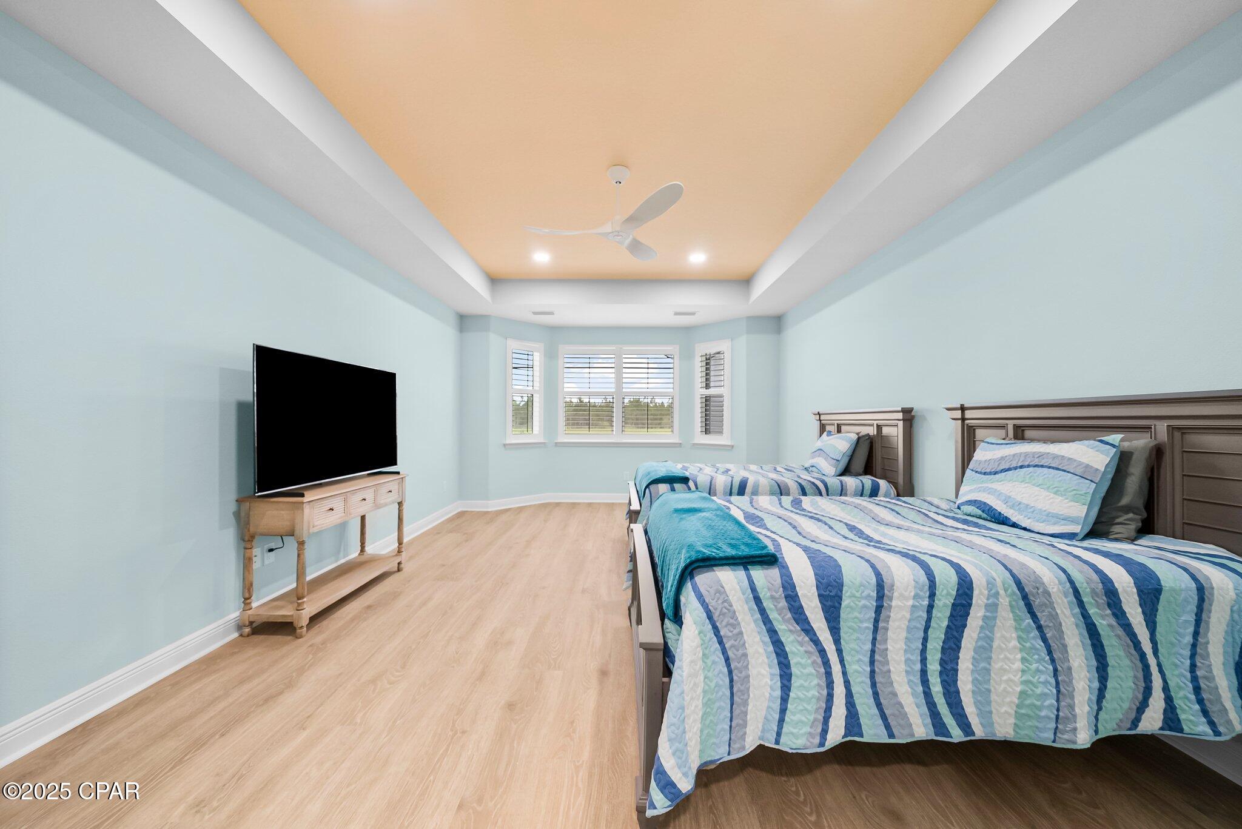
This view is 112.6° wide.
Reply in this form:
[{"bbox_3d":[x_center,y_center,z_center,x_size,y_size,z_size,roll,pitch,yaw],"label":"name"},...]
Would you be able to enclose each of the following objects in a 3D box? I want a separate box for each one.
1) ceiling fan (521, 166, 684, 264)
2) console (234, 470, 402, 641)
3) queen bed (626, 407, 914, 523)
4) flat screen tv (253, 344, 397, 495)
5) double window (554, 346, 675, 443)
[{"bbox_3d":[-0.107,-1.492,2.932,1.140,0.498,1.220,0,-1,0],"label":"ceiling fan"},{"bbox_3d":[-1.997,0.900,2.910,0.428,0.794,1.147,0,-1,0],"label":"console"},{"bbox_3d":[1.125,0.642,3.869,2.092,1.355,1.487,0,-1,0],"label":"queen bed"},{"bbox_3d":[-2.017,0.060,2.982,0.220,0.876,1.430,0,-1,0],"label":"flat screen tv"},{"bbox_3d":[-0.036,-0.296,6.358,1.865,1.533,0.120,0,-1,0],"label":"double window"}]

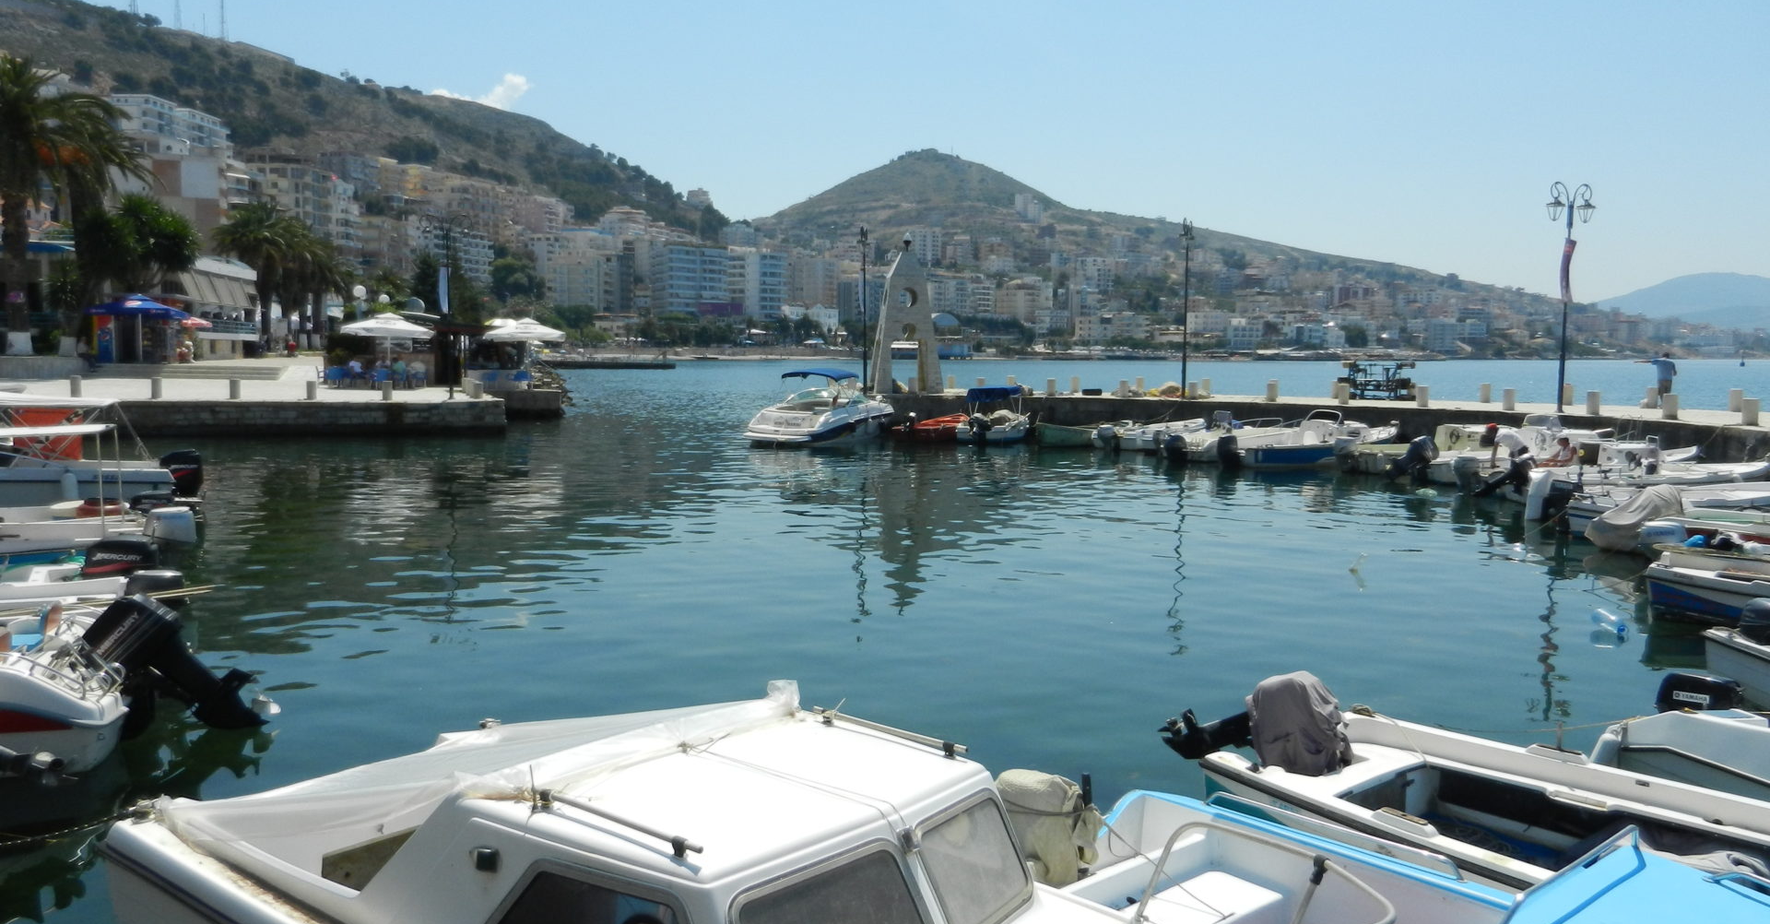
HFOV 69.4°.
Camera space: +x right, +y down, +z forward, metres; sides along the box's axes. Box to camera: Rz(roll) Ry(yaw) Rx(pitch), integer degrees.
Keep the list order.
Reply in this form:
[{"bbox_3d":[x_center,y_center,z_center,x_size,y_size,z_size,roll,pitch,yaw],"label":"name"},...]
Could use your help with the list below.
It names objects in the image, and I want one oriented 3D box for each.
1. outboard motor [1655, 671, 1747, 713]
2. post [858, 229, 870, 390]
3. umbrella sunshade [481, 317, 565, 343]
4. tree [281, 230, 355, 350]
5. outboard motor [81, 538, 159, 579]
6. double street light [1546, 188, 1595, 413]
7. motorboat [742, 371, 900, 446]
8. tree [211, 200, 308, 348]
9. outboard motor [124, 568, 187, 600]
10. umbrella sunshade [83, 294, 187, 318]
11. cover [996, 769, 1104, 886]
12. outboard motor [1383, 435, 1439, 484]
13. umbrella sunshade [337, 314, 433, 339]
[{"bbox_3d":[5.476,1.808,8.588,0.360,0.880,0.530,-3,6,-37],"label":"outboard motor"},{"bbox_3d":[-0.762,-5.974,50.705,0.500,6.623,1.600,1,5,8],"label":"post"},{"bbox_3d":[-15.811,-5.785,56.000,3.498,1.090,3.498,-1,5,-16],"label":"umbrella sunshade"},{"bbox_3d":[-39.031,-11.804,88.000,4.612,8.282,4.612,-2,5,-24],"label":"tree"},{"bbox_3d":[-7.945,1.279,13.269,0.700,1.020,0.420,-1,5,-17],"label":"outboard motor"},{"bbox_3d":[19.649,-4.727,36.861,1.450,6.600,0.450,-2,5,-22],"label":"double street light"},{"bbox_3d":[-1.441,-1.709,40.306,2.500,2.500,6.300,4,6,33],"label":"motorboat"},{"bbox_3d":[-40.051,-11.975,82.000,5.739,9.669,5.739,-2,5,-26],"label":"tree"},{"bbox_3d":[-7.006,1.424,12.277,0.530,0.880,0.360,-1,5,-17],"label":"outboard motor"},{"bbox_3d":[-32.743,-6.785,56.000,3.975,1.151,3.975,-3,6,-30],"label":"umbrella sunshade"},{"bbox_3d":[0.746,1.654,5.917,0.360,0.560,0.470,-4,7,-40],"label":"cover"},{"bbox_3d":[11.908,-0.125,28.892,1.450,0.600,0.450,-40,22,-21],"label":"outboard motor"},{"bbox_3d":[-21.727,-5.906,55.712,3.900,1.100,3.900,-1,5,-21],"label":"umbrella sunshade"}]

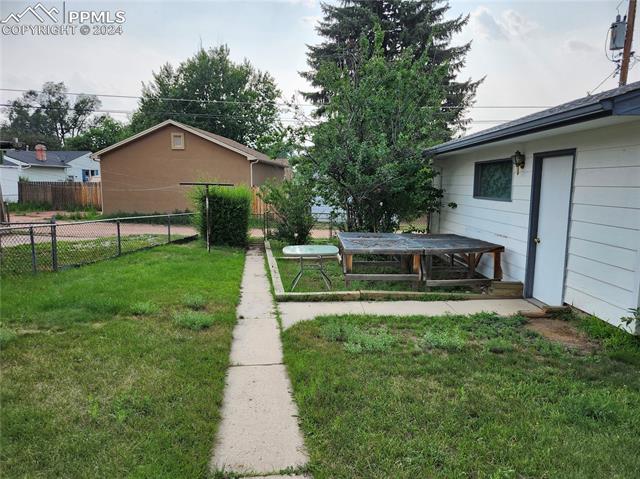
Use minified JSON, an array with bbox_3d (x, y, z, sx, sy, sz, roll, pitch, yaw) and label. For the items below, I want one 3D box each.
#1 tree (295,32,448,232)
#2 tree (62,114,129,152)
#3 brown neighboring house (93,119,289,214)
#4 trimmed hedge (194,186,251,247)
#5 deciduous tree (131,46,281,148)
[{"bbox_3d":[1.623,-2.920,12.926,4.500,6.550,4.300,0,8,-1],"label":"tree"},{"bbox_3d":[-25.289,-9.561,49.169,8.200,9.400,8.000,0,8,-1],"label":"tree"},{"bbox_3d":[-7.345,-4.526,27.544,9.200,5.120,9.600,1,8,5],"label":"brown neighboring house"},{"bbox_3d":[-3.369,-0.859,14.818,1.850,2.050,1.600,0,8,-1],"label":"trimmed hedge"},{"bbox_3d":[-10.138,-10.093,37.492,13.300,13.800,12.000,0,8,-1],"label":"deciduous tree"}]

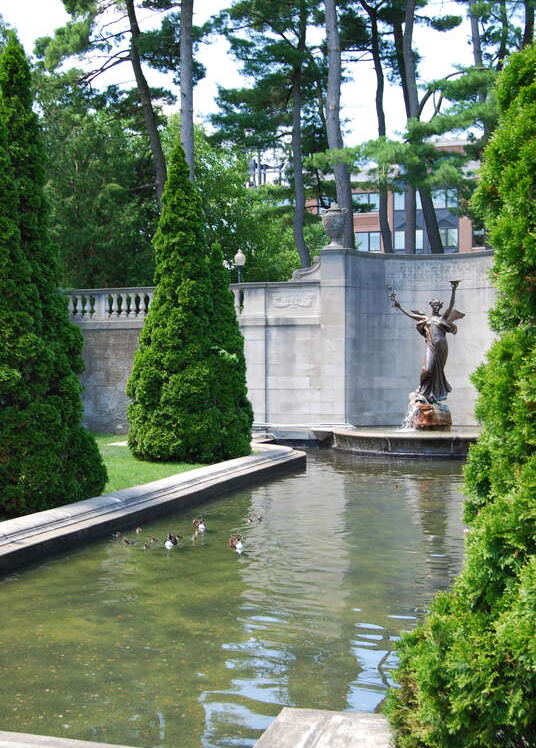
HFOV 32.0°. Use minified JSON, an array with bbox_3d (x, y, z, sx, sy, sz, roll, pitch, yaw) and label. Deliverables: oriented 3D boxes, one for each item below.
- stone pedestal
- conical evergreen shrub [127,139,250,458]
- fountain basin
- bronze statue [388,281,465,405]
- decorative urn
[{"bbox_3d":[4.480,1.090,25.750,1.180,0.940,1.100,0,0,16],"label":"stone pedestal"},{"bbox_3d":[-1.490,-1.420,17.700,2.350,6.000,2.350,0,0,0],"label":"conical evergreen shrub"},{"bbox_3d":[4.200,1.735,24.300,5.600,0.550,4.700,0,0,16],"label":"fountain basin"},{"bbox_3d":[4.375,-0.870,25.750,2.000,3.400,1.150,0,0,16],"label":"bronze statue"},{"bbox_3d":[1.885,-4.240,26.500,0.770,1.250,0.720,0,0,0],"label":"decorative urn"}]

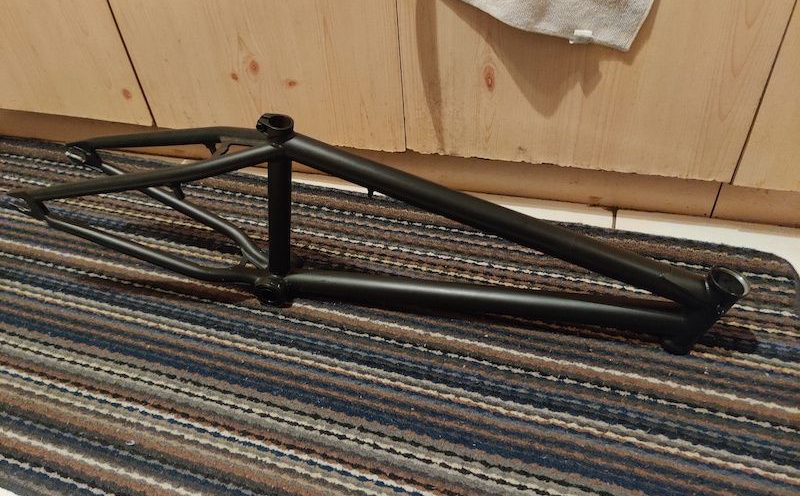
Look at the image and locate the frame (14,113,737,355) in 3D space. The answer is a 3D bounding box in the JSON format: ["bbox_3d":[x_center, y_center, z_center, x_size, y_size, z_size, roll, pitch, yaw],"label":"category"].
[{"bbox_3d":[-0.060,-0.031,0.774,0.920,0.278,0.130,7,43,13],"label":"frame"}]

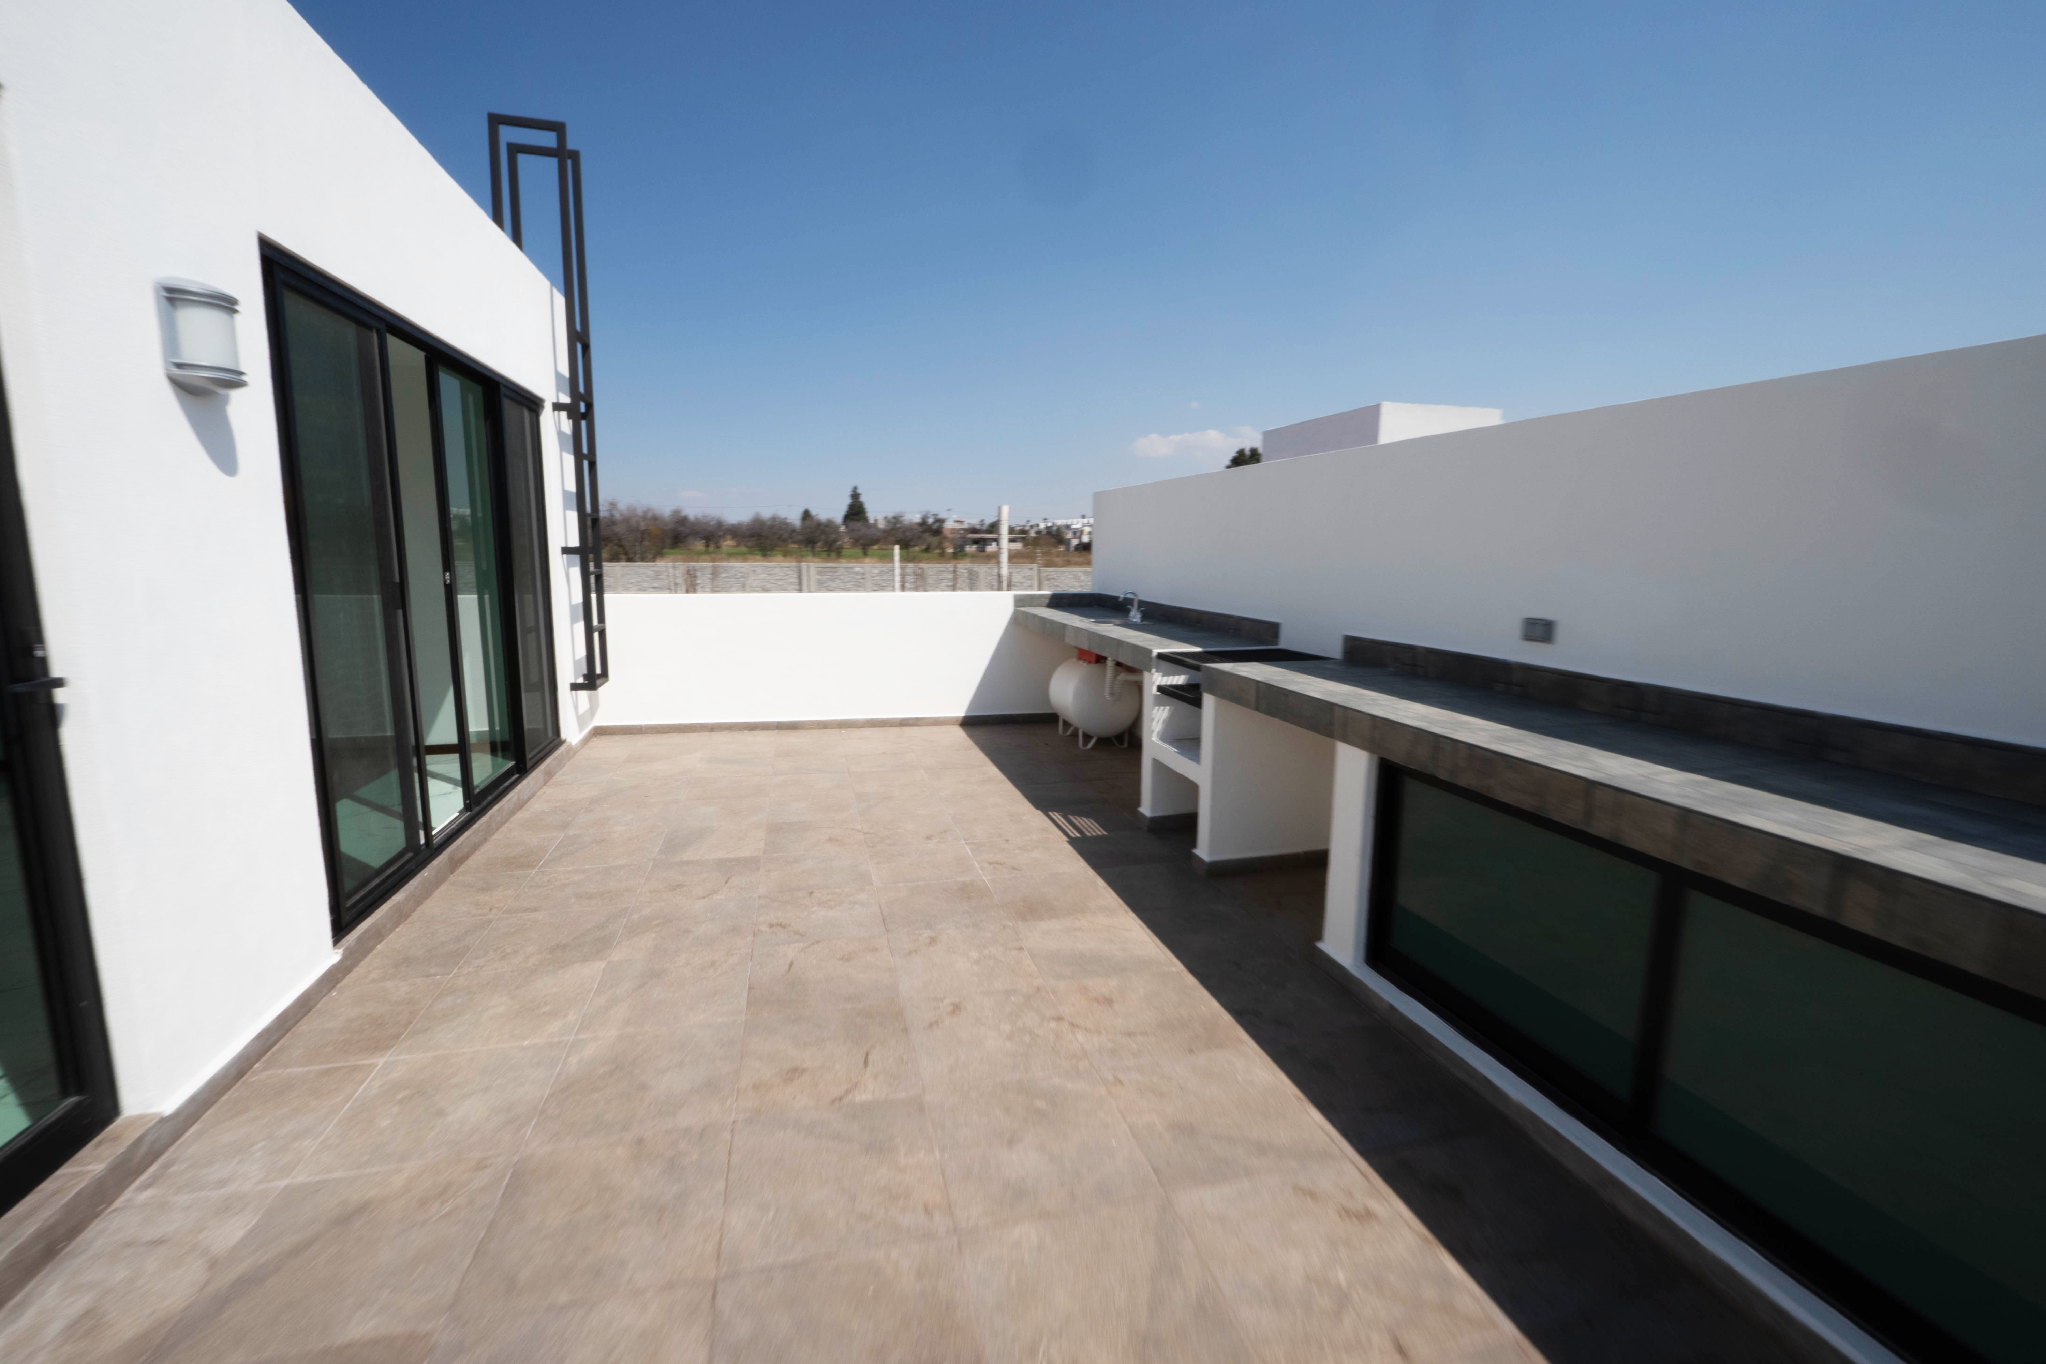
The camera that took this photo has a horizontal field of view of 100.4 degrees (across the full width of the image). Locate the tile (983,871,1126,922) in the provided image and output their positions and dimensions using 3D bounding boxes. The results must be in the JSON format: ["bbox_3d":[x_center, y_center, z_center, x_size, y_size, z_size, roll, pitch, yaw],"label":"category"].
[{"bbox_3d":[0.123,0.870,3.451,0.451,0.012,0.447,-1,9,-15],"label":"tile"}]

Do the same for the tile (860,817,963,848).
[{"bbox_3d":[-0.550,0.724,4.179,0.450,0.010,0.450,-1,9,-15],"label":"tile"}]

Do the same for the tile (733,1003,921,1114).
[{"bbox_3d":[-0.530,1.017,2.326,0.450,0.010,0.450,-1,9,-15],"label":"tile"}]

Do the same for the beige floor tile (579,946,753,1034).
[{"bbox_3d":[-1.073,0.944,2.611,0.450,0.010,0.452,-1,9,-15],"label":"beige floor tile"}]

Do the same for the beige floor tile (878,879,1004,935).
[{"bbox_3d":[-0.320,0.866,3.310,0.450,0.010,0.450,-1,9,-15],"label":"beige floor tile"}]

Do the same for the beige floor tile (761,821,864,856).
[{"bbox_3d":[-0.999,0.741,4.091,0.451,0.012,0.458,-1,9,-15],"label":"beige floor tile"}]

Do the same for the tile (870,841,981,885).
[{"bbox_3d":[-0.431,0.790,3.704,0.450,0.010,0.452,-1,9,-15],"label":"tile"}]

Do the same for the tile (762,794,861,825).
[{"bbox_3d":[-1.106,0.661,4.498,0.450,0.010,0.450,-1,9,-15],"label":"tile"}]

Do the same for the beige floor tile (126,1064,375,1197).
[{"bbox_3d":[-1.769,1.027,1.966,0.329,0.010,0.452,-1,9,-15],"label":"beige floor tile"}]

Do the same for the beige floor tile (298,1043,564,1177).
[{"bbox_3d":[-1.393,1.021,2.065,0.450,0.010,0.452,-1,9,-15],"label":"beige floor tile"}]

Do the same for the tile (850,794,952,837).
[{"bbox_3d":[-0.601,0.688,4.340,0.450,0.010,0.520,-1,9,-15],"label":"tile"}]

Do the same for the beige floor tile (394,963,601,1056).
[{"bbox_3d":[-1.535,0.967,2.547,0.446,0.012,0.455,-1,9,-15],"label":"beige floor tile"}]

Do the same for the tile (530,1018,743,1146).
[{"bbox_3d":[-0.978,1.032,2.221,0.449,0.012,0.453,-1,9,-15],"label":"tile"}]

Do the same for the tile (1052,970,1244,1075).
[{"bbox_3d":[0.355,1.013,2.570,0.451,0.012,0.453,-1,9,-15],"label":"tile"}]

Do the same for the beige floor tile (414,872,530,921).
[{"bbox_3d":[-2.136,0.831,3.324,0.302,0.012,0.446,-1,9,-15],"label":"beige floor tile"}]

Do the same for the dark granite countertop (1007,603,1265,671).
[{"bbox_3d":[0.623,-0.308,5.475,0.731,0.110,2.705,-1,9,-15],"label":"dark granite countertop"}]

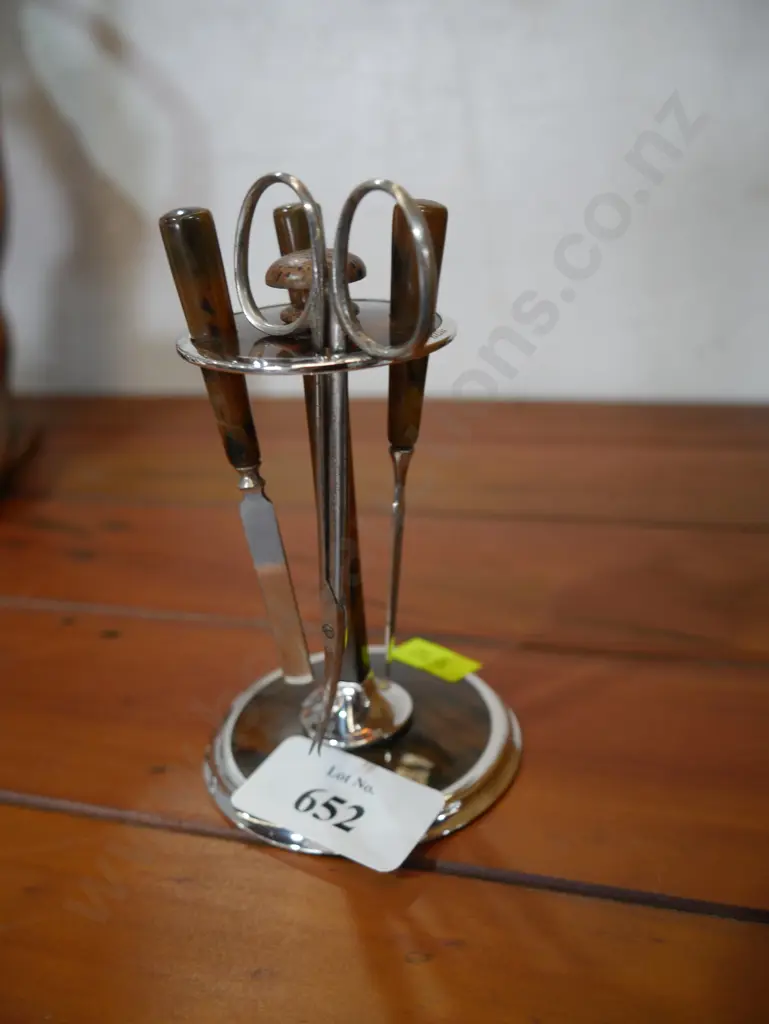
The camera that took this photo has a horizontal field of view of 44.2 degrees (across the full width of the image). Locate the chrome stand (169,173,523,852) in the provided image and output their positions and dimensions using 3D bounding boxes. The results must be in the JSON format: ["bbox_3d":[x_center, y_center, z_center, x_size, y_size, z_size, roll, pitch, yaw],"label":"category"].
[{"bbox_3d":[-0.009,-0.004,0.184,0.069,0.119,0.069,-6,24,-3],"label":"chrome stand"}]

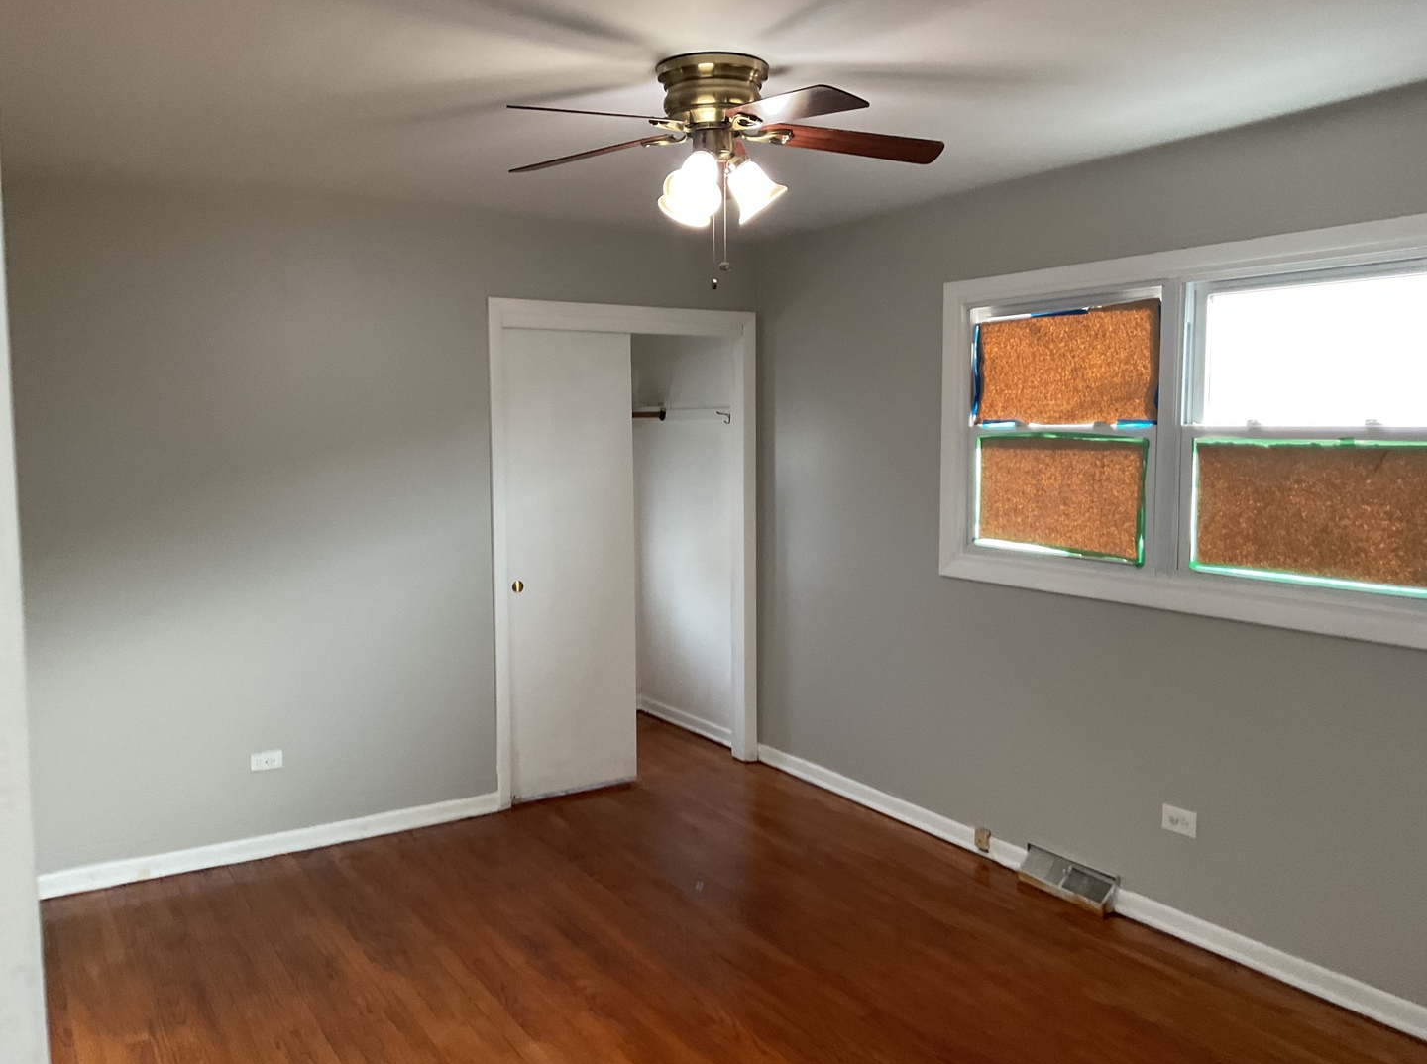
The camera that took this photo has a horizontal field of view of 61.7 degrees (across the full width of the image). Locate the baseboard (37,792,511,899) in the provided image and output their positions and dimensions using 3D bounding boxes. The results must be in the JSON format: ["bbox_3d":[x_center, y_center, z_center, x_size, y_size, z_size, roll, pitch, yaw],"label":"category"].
[{"bbox_3d":[-1.607,1.161,4.496,1.695,0.090,0.020,-4,6,-32],"label":"baseboard"}]

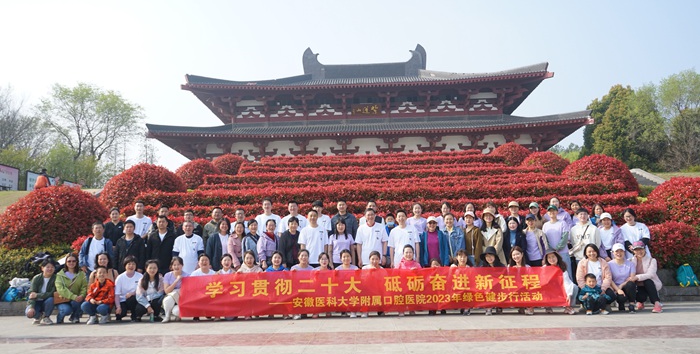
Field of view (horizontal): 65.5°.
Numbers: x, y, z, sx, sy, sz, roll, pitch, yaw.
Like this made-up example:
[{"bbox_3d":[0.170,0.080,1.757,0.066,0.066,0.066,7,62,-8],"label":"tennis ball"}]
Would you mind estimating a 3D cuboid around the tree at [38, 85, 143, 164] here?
[{"bbox_3d":[-21.529,-3.709,44.403,8.500,8.300,8.000,-2,-8,2],"label":"tree"}]

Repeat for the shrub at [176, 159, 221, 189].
[{"bbox_3d":[-6.974,-0.040,25.081,2.200,1.650,2.200,-2,-8,2],"label":"shrub"}]

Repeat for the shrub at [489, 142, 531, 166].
[{"bbox_3d":[9.129,-1.130,30.581,2.300,1.650,2.300,-2,-8,2],"label":"shrub"}]

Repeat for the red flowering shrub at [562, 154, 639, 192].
[{"bbox_3d":[8.858,0.072,19.074,2.700,1.750,2.700,-2,-8,2],"label":"red flowering shrub"}]

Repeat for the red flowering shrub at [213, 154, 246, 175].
[{"bbox_3d":[-6.875,-0.515,30.888,2.100,1.550,2.100,-2,-8,2],"label":"red flowering shrub"}]

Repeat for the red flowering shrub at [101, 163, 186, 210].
[{"bbox_3d":[-7.171,0.409,18.867,2.950,1.850,2.900,-2,-8,2],"label":"red flowering shrub"}]

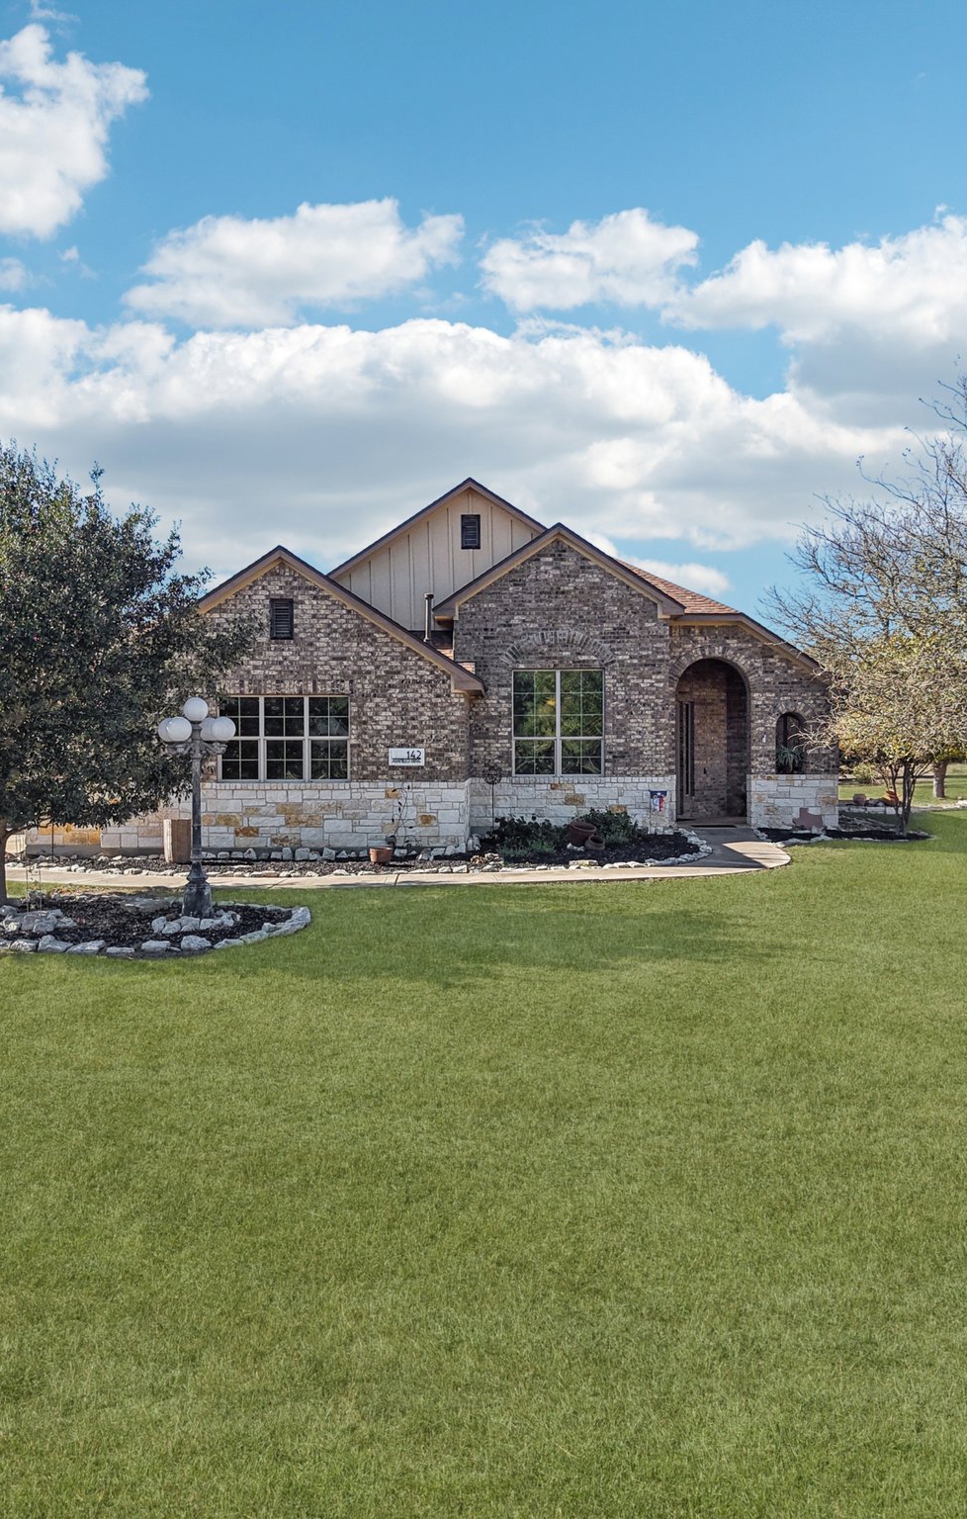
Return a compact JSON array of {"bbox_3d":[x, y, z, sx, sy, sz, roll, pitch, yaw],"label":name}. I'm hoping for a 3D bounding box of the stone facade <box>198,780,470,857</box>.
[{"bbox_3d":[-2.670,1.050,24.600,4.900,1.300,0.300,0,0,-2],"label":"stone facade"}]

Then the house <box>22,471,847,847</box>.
[{"bbox_3d":[-0.700,-2.150,31.600,15.600,7.600,15.000,0,0,-2],"label":"house"}]

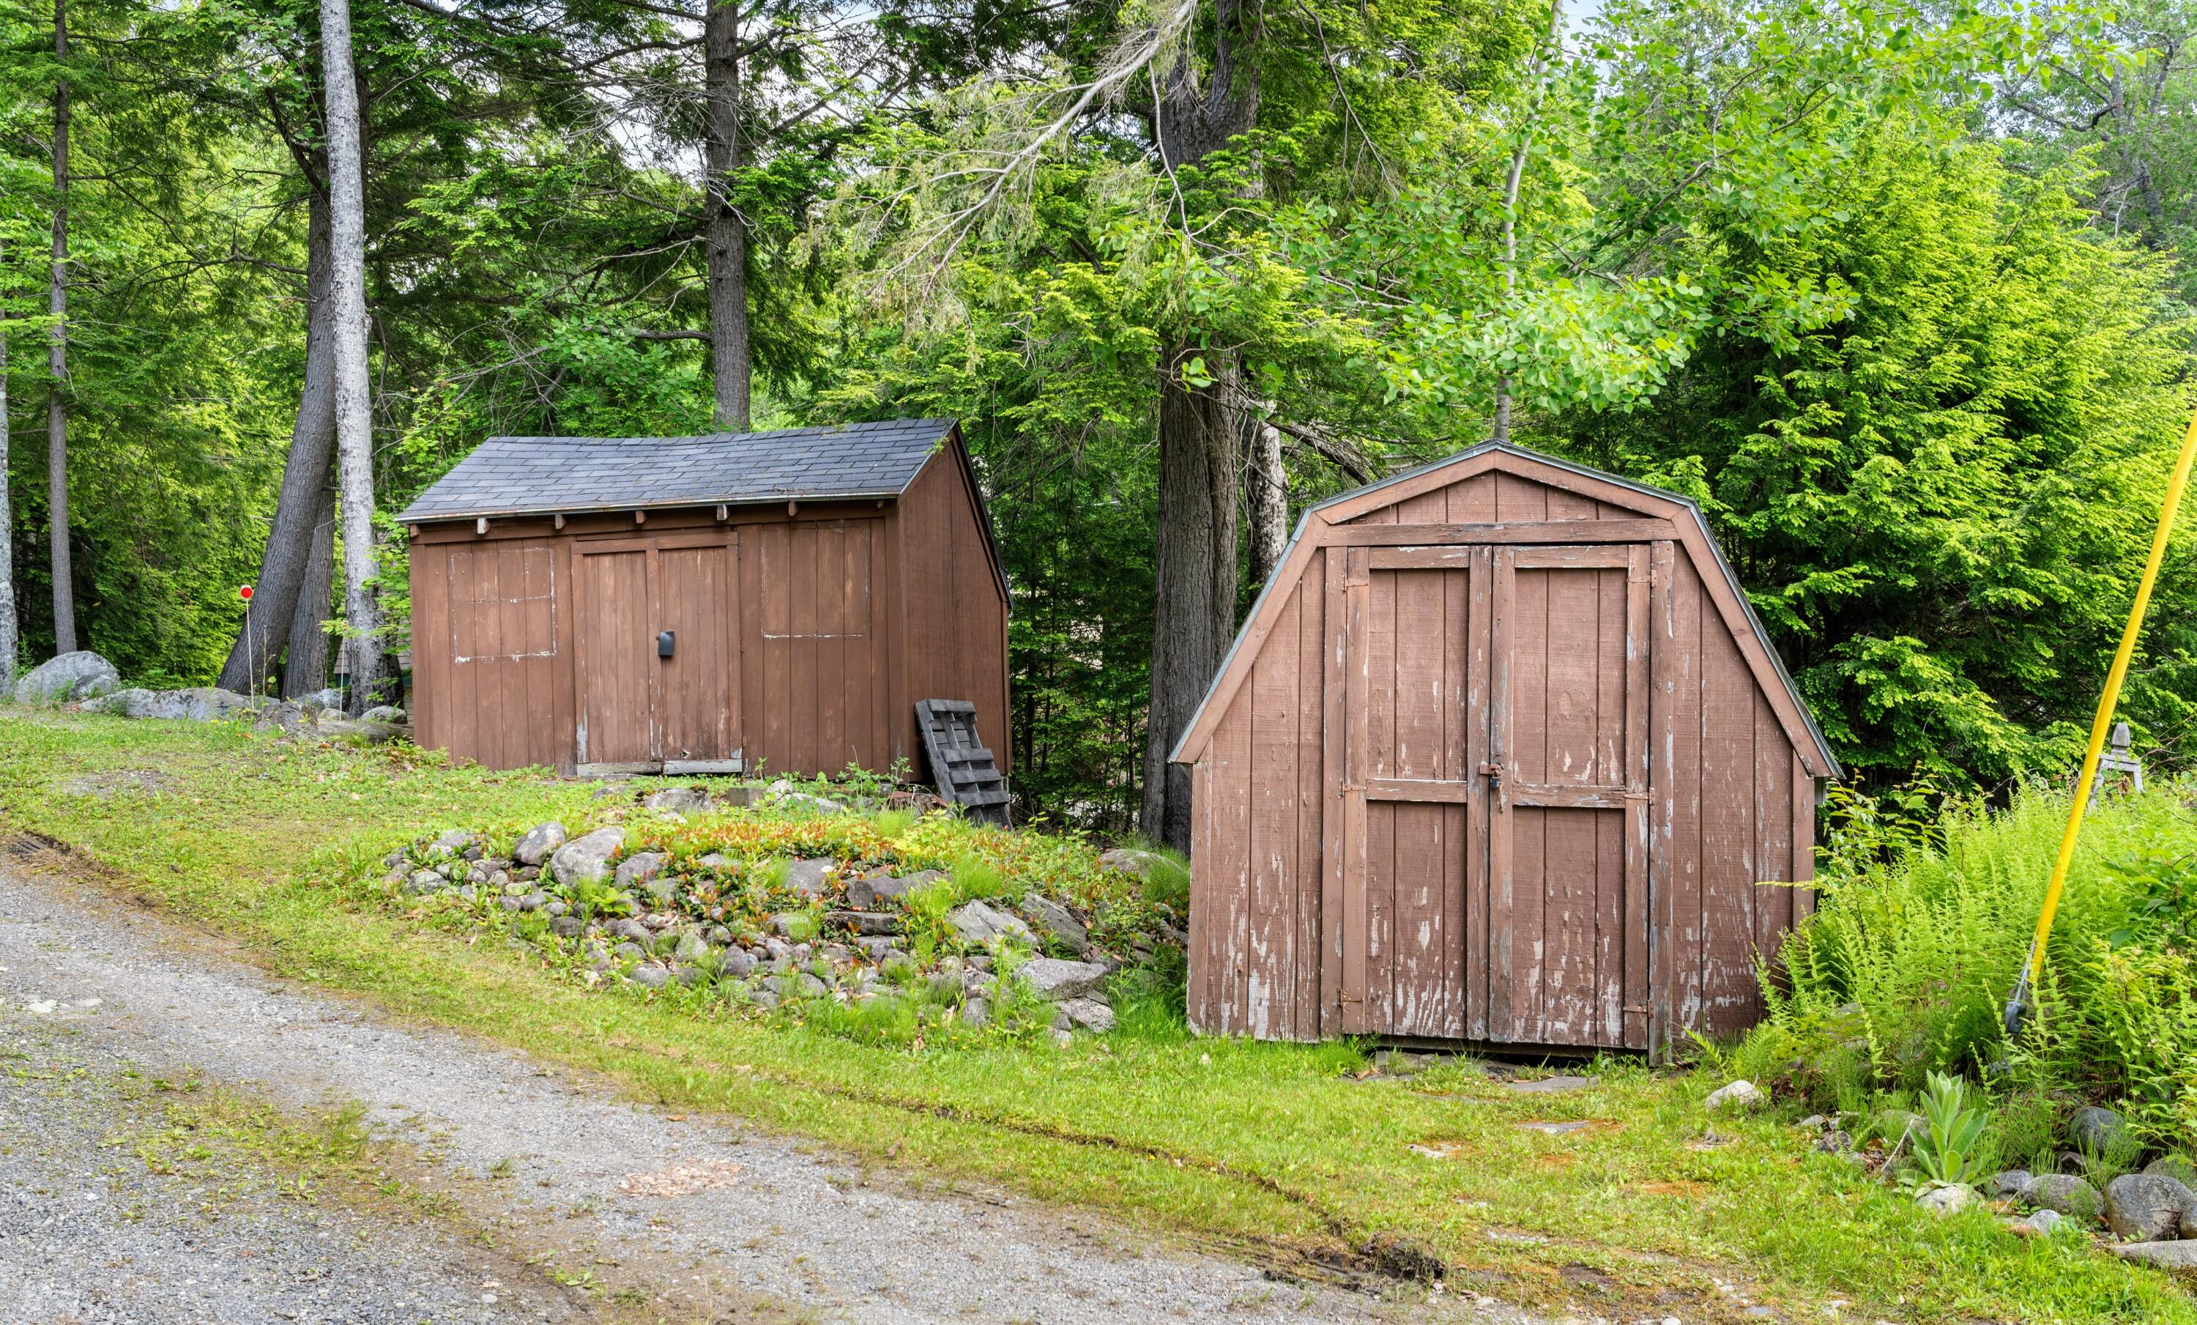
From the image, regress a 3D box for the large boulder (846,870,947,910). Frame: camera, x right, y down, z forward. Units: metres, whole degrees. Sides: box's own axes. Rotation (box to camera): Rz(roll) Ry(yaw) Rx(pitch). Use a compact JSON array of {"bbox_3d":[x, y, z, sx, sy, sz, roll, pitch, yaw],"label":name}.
[{"bbox_3d":[-1.020,1.140,10.100,0.499,0.202,0.360,0,0,0],"label":"large boulder"}]

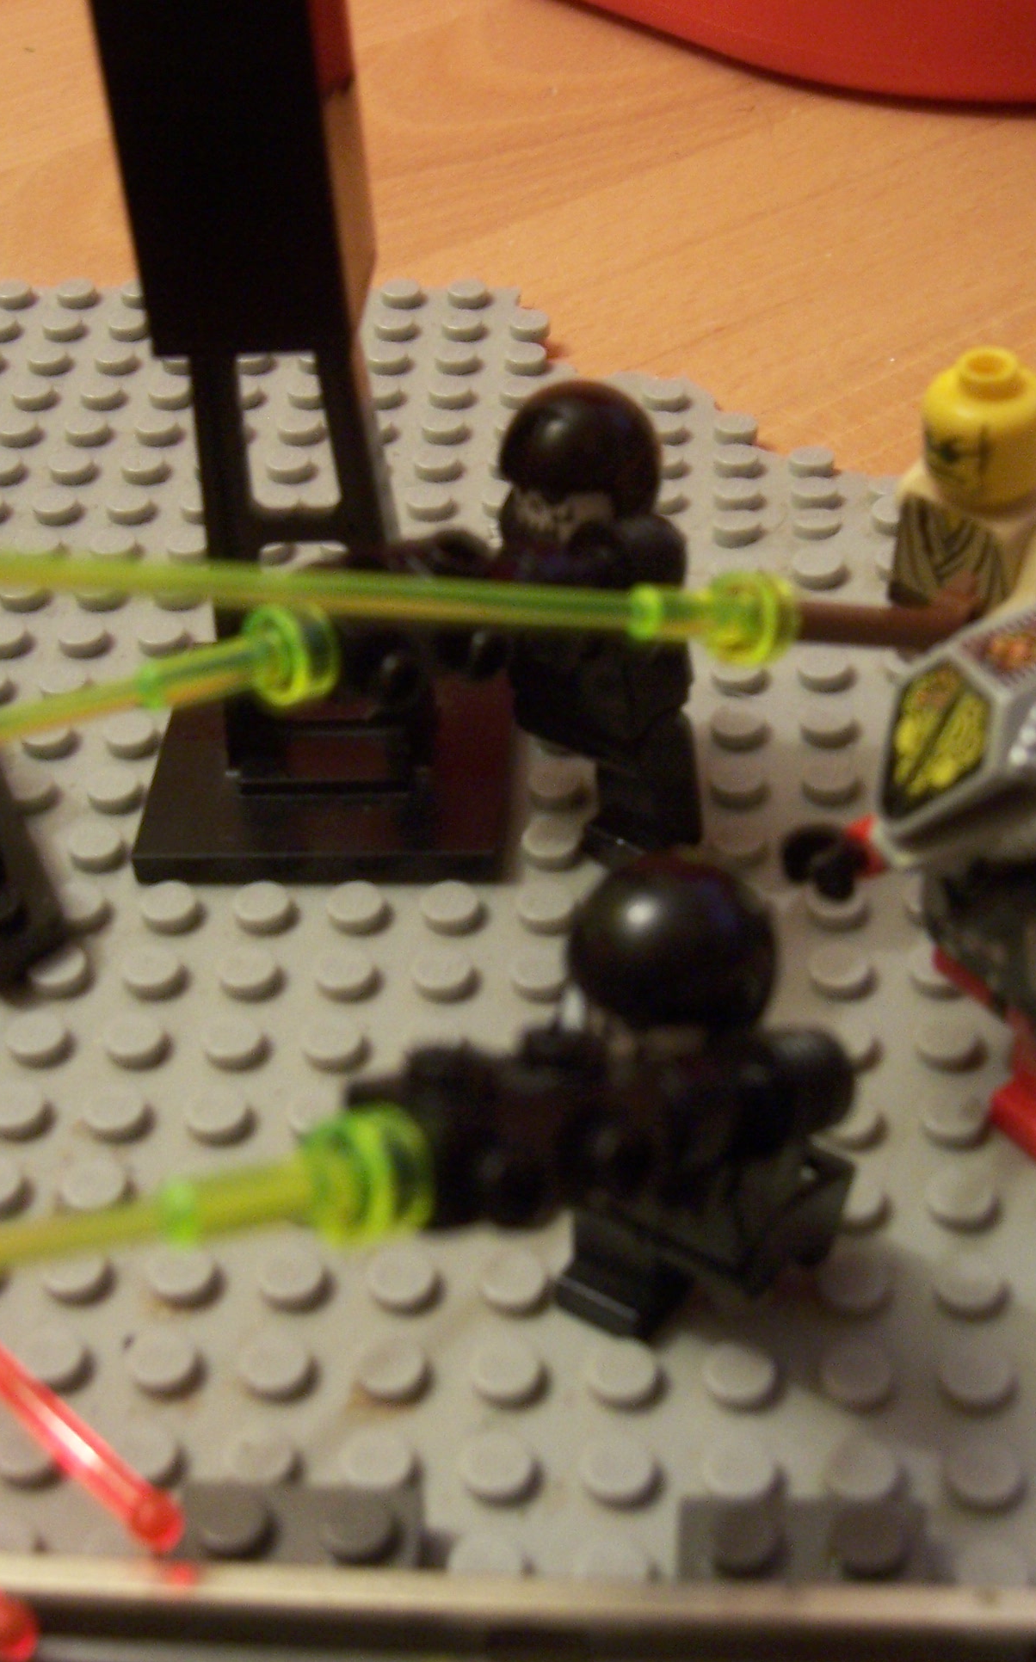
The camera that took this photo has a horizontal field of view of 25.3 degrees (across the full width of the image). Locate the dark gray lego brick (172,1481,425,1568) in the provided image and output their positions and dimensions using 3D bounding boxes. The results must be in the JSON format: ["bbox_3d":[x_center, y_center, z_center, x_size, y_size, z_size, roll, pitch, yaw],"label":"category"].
[{"bbox_3d":[-0.014,0.046,0.145,0.016,0.005,0.008,-1,41,6],"label":"dark gray lego brick"}]

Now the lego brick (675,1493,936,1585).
[{"bbox_3d":[0.018,0.046,0.142,0.016,0.005,0.008,-1,41,6],"label":"lego brick"}]

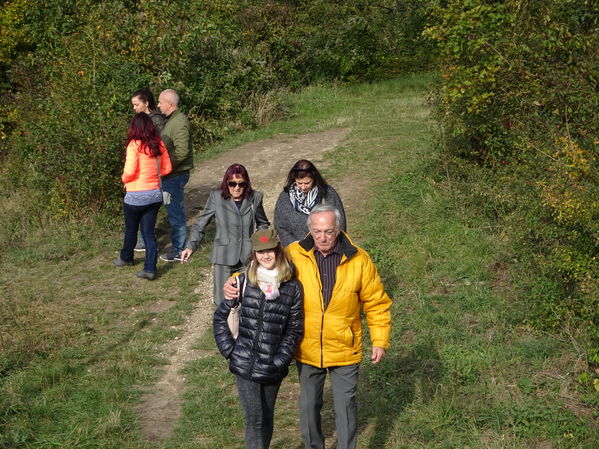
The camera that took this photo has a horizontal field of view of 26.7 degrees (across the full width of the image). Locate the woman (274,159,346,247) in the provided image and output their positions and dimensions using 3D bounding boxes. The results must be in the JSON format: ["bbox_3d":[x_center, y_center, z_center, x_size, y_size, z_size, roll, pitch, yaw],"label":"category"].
[{"bbox_3d":[0.088,0.349,9.836,0.560,1.650,0.400,1,15,4],"label":"woman"}]

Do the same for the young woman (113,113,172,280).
[{"bbox_3d":[-1.482,-0.297,11.942,0.480,1.610,0.480,-7,17,-26],"label":"young woman"}]

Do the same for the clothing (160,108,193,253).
[{"bbox_3d":[-1.217,-0.431,12.496,0.360,1.420,0.480,4,16,16],"label":"clothing"}]

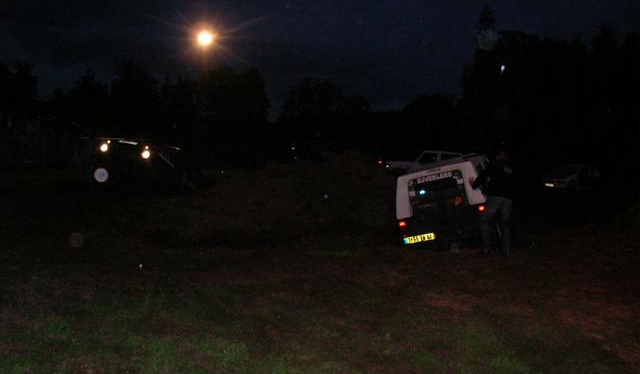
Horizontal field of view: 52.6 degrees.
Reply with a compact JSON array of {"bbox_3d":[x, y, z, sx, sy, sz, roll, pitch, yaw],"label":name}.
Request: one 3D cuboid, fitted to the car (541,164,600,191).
[{"bbox_3d":[13.020,-0.476,33.500,3.800,1.400,1.620,-2,4,-45],"label":"car"}]

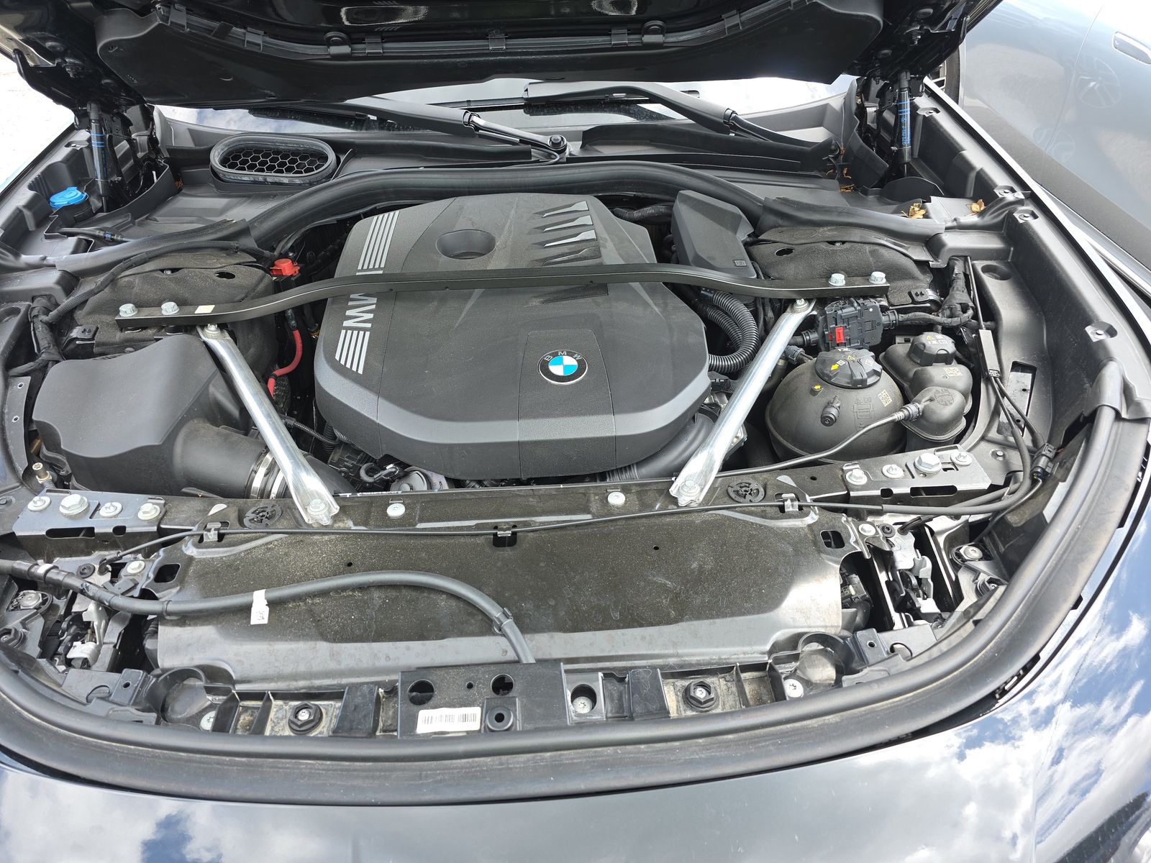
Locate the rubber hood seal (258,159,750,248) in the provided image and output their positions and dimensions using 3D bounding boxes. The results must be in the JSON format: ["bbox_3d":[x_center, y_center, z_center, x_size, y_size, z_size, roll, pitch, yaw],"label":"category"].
[{"bbox_3d":[-0.108,-0.364,1.220,0.790,0.085,0.175,-3,38,-2],"label":"rubber hood seal"}]

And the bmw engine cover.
[{"bbox_3d":[-0.102,-0.174,1.218,0.572,0.130,0.585,-3,42,-2],"label":"bmw engine cover"}]

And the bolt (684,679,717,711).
[{"bbox_3d":[0.131,0.277,0.806,0.035,0.020,0.035,-3,42,-2],"label":"bolt"}]

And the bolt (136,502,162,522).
[{"bbox_3d":[-0.512,0.097,0.920,0.028,0.014,0.028,-3,42,-2],"label":"bolt"}]

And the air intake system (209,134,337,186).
[{"bbox_3d":[-0.539,-0.477,1.372,0.225,0.060,0.155,-3,42,-2],"label":"air intake system"}]

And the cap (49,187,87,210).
[{"bbox_3d":[-0.857,-0.396,1.293,0.063,0.022,0.060,-1,42,1],"label":"cap"}]

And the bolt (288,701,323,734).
[{"bbox_3d":[-0.279,0.297,0.792,0.035,0.020,0.035,-3,42,-2],"label":"bolt"}]

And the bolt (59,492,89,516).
[{"bbox_3d":[-0.606,0.089,0.925,0.035,0.022,0.035,-3,42,-2],"label":"bolt"}]

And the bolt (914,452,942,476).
[{"bbox_3d":[0.441,0.040,0.958,0.035,0.022,0.035,-3,42,-2],"label":"bolt"}]

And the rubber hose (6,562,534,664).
[{"bbox_3d":[-0.350,0.196,0.865,0.605,0.090,0.085,3,42,5],"label":"rubber hose"}]

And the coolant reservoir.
[{"bbox_3d":[0.374,-0.032,1.095,0.190,0.205,0.190,-3,42,-2],"label":"coolant reservoir"}]

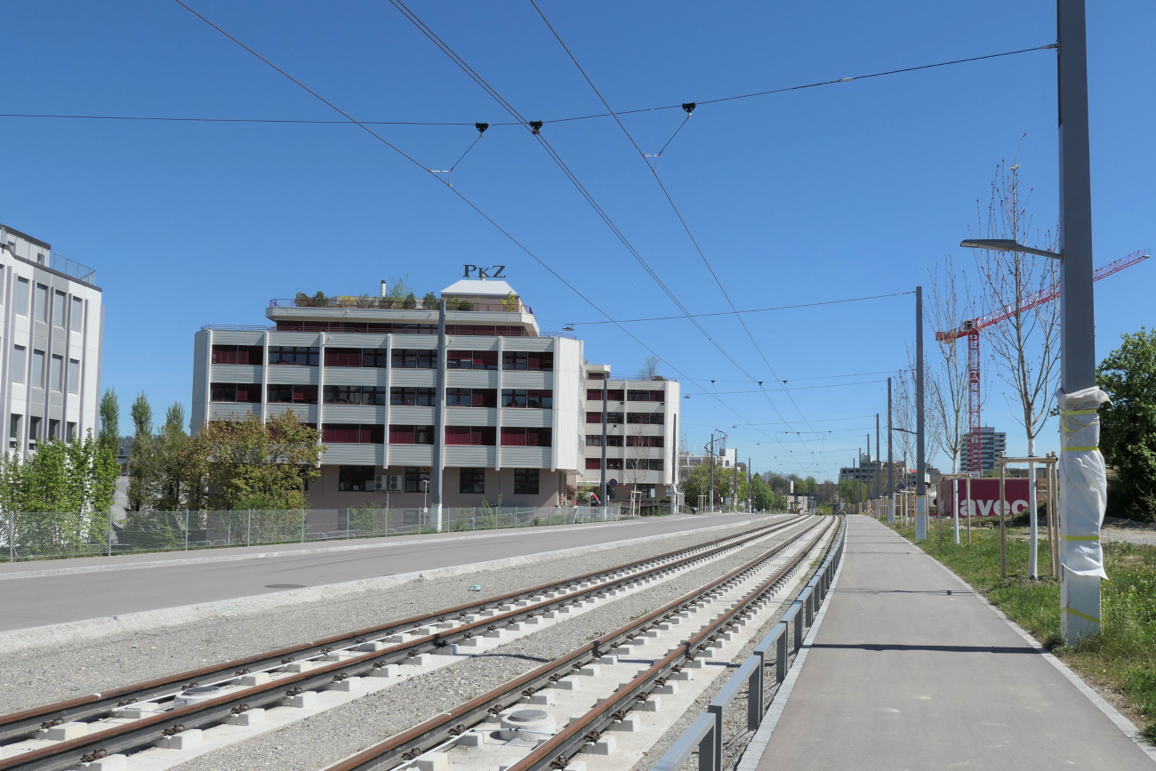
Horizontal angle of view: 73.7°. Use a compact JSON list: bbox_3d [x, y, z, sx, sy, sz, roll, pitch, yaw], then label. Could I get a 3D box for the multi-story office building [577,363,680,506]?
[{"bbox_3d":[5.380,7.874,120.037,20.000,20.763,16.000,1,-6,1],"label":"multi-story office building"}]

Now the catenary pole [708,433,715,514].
[{"bbox_3d":[18.097,11.886,104.000,0.360,10.532,0.360,-1,-6,19],"label":"catenary pole"}]

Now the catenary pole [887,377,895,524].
[{"bbox_3d":[22.853,4.698,56.400,0.360,10.563,0.360,-1,-6,19],"label":"catenary pole"}]

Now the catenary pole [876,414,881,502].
[{"bbox_3d":[30.390,8.095,78.000,0.360,10.452,0.360,-1,-6,19],"label":"catenary pole"}]

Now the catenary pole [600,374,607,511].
[{"bbox_3d":[1.947,4.832,58.300,0.360,10.620,0.360,-1,-6,19],"label":"catenary pole"}]

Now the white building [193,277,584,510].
[{"bbox_3d":[-16.555,1.585,76.124,34.700,22.413,16.000,1,-6,1],"label":"white building"}]

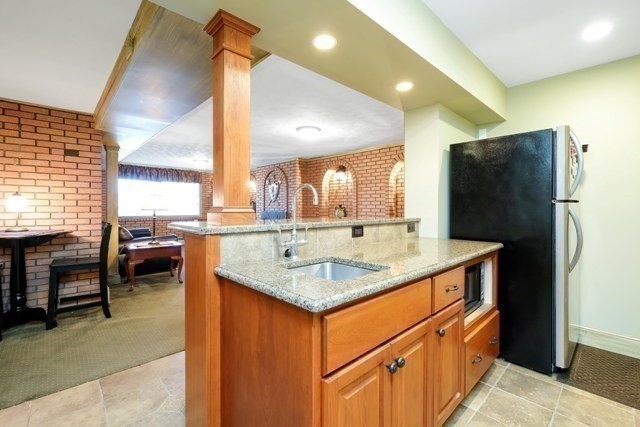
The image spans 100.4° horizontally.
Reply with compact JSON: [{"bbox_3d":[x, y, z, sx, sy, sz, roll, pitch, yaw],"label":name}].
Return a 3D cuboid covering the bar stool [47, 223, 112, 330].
[{"bbox_3d":[-2.569,0.611,2.871,0.500,1.006,0.495,-1,1,-42],"label":"bar stool"}]

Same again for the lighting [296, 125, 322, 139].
[{"bbox_3d":[-0.161,-1.191,3.988,0.380,0.115,0.380,0,1,0],"label":"lighting"}]

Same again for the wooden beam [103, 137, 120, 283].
[{"bbox_3d":[-3.249,-0.025,4.178,0.184,2.242,0.184,-1,1,-42],"label":"wooden beam"}]

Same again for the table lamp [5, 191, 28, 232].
[{"bbox_3d":[-3.011,-0.018,2.658,0.161,0.375,0.161,-1,1,-42],"label":"table lamp"}]

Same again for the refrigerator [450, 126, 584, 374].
[{"bbox_3d":[1.677,0.261,2.268,0.747,1.690,0.804,-1,1,-42],"label":"refrigerator"}]

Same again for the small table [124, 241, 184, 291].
[{"bbox_3d":[-2.629,0.798,4.229,0.753,0.590,0.586,-1,1,-42],"label":"small table"}]

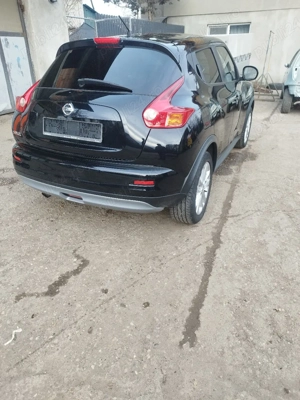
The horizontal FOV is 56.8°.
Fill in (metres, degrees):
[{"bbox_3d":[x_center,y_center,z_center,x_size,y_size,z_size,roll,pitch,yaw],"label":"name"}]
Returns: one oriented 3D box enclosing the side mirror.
[{"bbox_3d":[1.210,-1.528,3.319,0.230,0.180,0.130,13,30,23],"label":"side mirror"}]

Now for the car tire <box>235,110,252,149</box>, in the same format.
[{"bbox_3d":[1.506,-1.156,4.530,0.220,0.665,0.665,13,30,23],"label":"car tire"}]

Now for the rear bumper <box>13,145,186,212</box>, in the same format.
[{"bbox_3d":[-0.518,-0.232,2.268,1.680,0.430,0.420,13,30,23],"label":"rear bumper"}]

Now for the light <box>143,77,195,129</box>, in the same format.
[{"bbox_3d":[0.152,-0.647,1.861,0.300,0.320,0.310,13,30,23],"label":"light"}]

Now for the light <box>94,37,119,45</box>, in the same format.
[{"bbox_3d":[-0.325,-1.216,2.119,0.270,0.055,0.060,13,30,23],"label":"light"}]

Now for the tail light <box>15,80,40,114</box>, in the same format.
[{"bbox_3d":[-1.063,-0.923,2.382,0.300,0.320,0.310,13,30,23],"label":"tail light"}]

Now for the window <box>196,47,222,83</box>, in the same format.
[{"bbox_3d":[0.528,-1.199,2.498,0.050,0.320,0.740,-4,22,30],"label":"window"}]

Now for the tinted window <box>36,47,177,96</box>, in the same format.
[{"bbox_3d":[-0.406,-0.981,2.132,1.200,0.120,0.450,13,70,23],"label":"tinted window"}]

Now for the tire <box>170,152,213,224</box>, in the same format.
[{"bbox_3d":[0.402,-0.128,2.499,0.220,0.665,0.665,13,30,23],"label":"tire"}]

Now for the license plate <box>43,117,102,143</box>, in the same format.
[{"bbox_3d":[-0.564,-0.508,2.015,0.530,0.130,0.025,13,20,23],"label":"license plate"}]

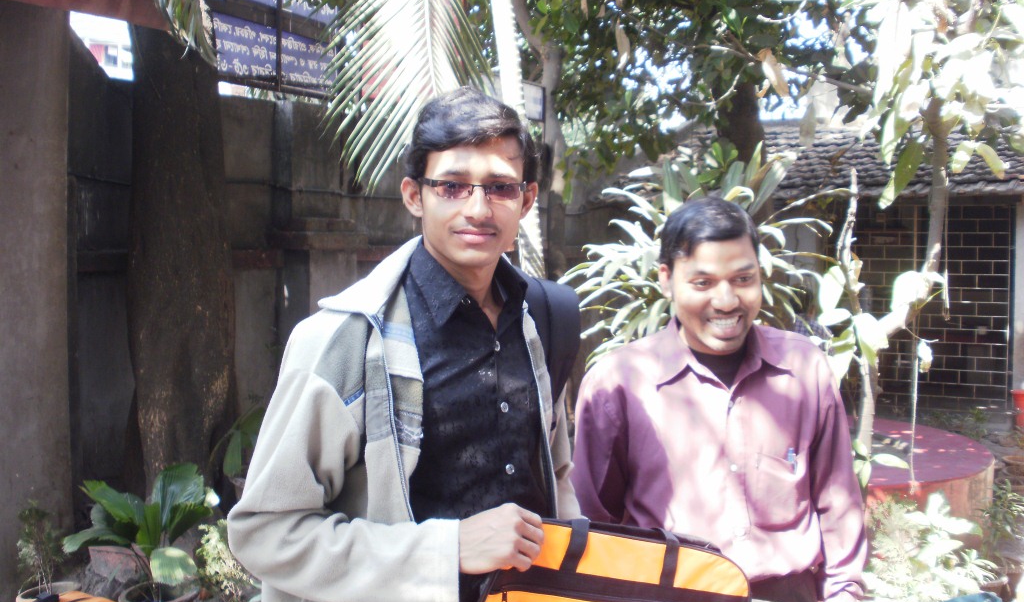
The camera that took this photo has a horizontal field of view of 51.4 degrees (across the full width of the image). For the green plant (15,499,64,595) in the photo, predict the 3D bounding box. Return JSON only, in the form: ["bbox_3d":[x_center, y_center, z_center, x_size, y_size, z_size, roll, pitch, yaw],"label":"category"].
[{"bbox_3d":[-1.767,0.930,4.000,0.190,0.360,0.190,0,3,0],"label":"green plant"}]

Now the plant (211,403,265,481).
[{"bbox_3d":[-1.135,0.602,4.500,0.360,0.380,0.340,0,3,0],"label":"plant"}]

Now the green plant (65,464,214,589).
[{"bbox_3d":[-1.361,0.822,3.900,0.570,0.470,0.520,0,3,0],"label":"green plant"}]

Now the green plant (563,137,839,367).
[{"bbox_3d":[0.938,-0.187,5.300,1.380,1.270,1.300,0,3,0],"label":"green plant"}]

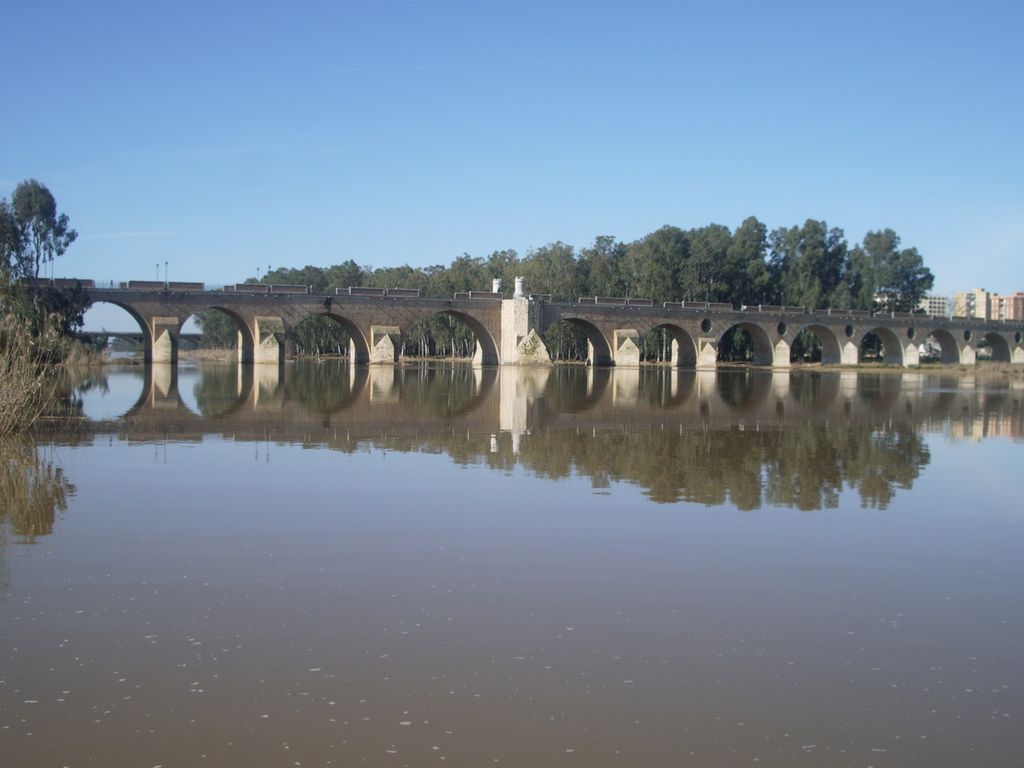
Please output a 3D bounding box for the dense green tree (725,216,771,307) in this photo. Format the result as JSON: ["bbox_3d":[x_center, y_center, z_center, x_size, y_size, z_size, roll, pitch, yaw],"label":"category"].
[{"bbox_3d":[60.580,-24.950,312.000,11.830,36.270,12.500,1,1,11],"label":"dense green tree"}]

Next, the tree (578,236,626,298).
[{"bbox_3d":[22.540,-21.910,302.000,11.950,29.630,12.000,1,1,4],"label":"tree"}]

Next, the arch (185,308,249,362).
[{"bbox_3d":[-53.210,-8.580,214.360,13.580,9.900,6.300,0,2,-31],"label":"arch"}]

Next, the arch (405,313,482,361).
[{"bbox_3d":[-13.350,-8.940,238.310,21.110,10.490,6.300,0,2,-31],"label":"arch"}]

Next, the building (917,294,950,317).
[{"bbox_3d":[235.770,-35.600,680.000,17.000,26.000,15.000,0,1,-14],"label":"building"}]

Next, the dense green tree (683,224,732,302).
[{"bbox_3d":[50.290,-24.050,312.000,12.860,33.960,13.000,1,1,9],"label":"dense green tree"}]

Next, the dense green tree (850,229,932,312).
[{"bbox_3d":[102.230,-24.250,325.000,21.970,34.840,19.000,1,1,17],"label":"dense green tree"}]

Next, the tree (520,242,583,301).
[{"bbox_3d":[9.840,-21.290,302.000,15.440,27.890,14.000,1,1,2],"label":"tree"}]

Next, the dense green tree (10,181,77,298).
[{"bbox_3d":[-72.780,-18.370,188.000,10.540,26.350,10.000,0,1,-21],"label":"dense green tree"}]

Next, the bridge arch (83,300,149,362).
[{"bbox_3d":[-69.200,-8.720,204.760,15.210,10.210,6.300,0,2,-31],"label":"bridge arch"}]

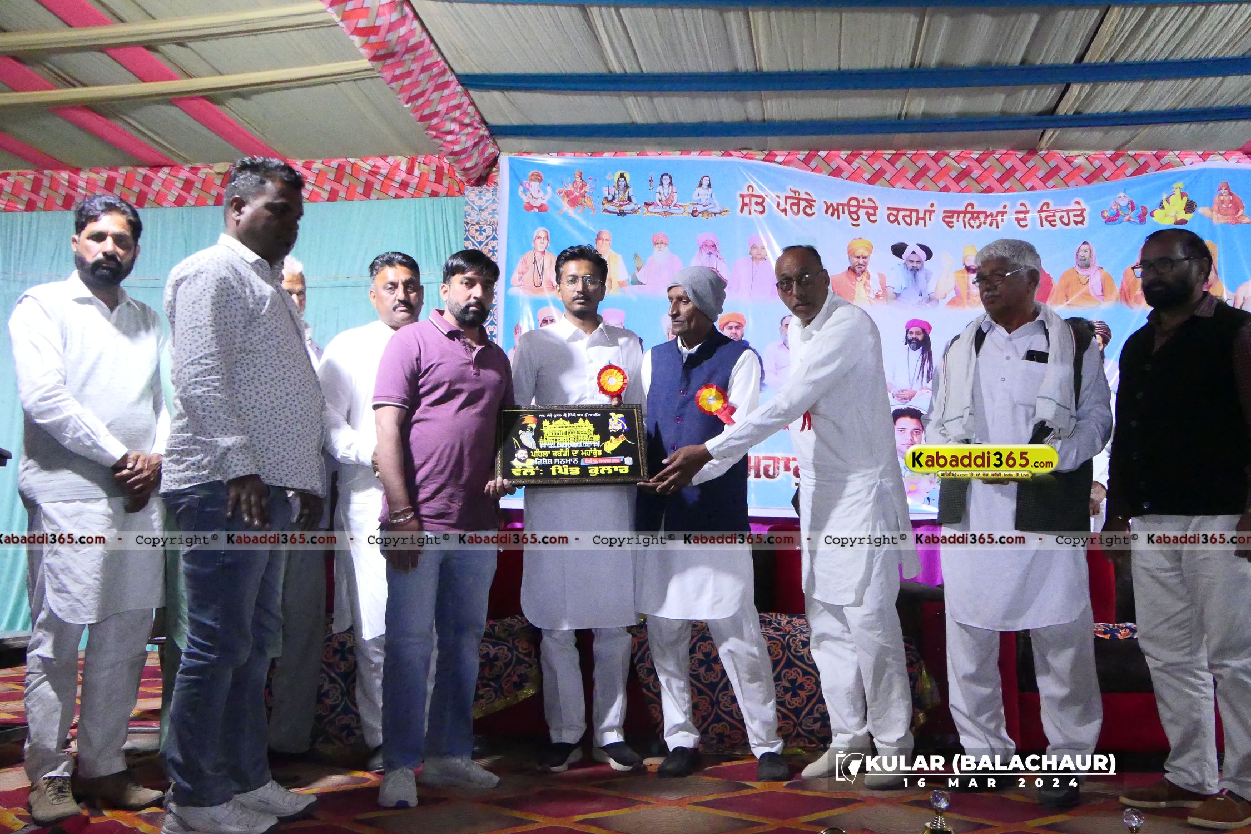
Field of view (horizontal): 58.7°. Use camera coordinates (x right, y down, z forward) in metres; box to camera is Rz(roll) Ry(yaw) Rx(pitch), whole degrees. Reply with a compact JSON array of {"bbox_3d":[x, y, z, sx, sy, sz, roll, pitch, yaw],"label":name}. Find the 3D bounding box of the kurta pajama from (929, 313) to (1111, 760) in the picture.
[{"bbox_3d":[1.202,0.351,3.382,0.560,1.367,0.420,-4,-7,32],"label":"kurta pajama"}]

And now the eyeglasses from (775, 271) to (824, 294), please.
[{"bbox_3d":[0.577,-0.439,3.635,0.138,0.042,0.140,-10,9,27],"label":"eyeglasses"}]

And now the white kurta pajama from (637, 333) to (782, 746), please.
[{"bbox_3d":[0.281,0.430,3.695,0.480,1.379,0.380,-3,-7,25],"label":"white kurta pajama"}]

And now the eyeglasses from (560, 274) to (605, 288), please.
[{"bbox_3d":[-0.142,-0.458,3.836,0.138,0.042,0.140,2,1,7],"label":"eyeglasses"}]

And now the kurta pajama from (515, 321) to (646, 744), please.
[{"bbox_3d":[-0.160,0.363,3.672,0.460,1.438,0.360,0,-6,-3],"label":"kurta pajama"}]

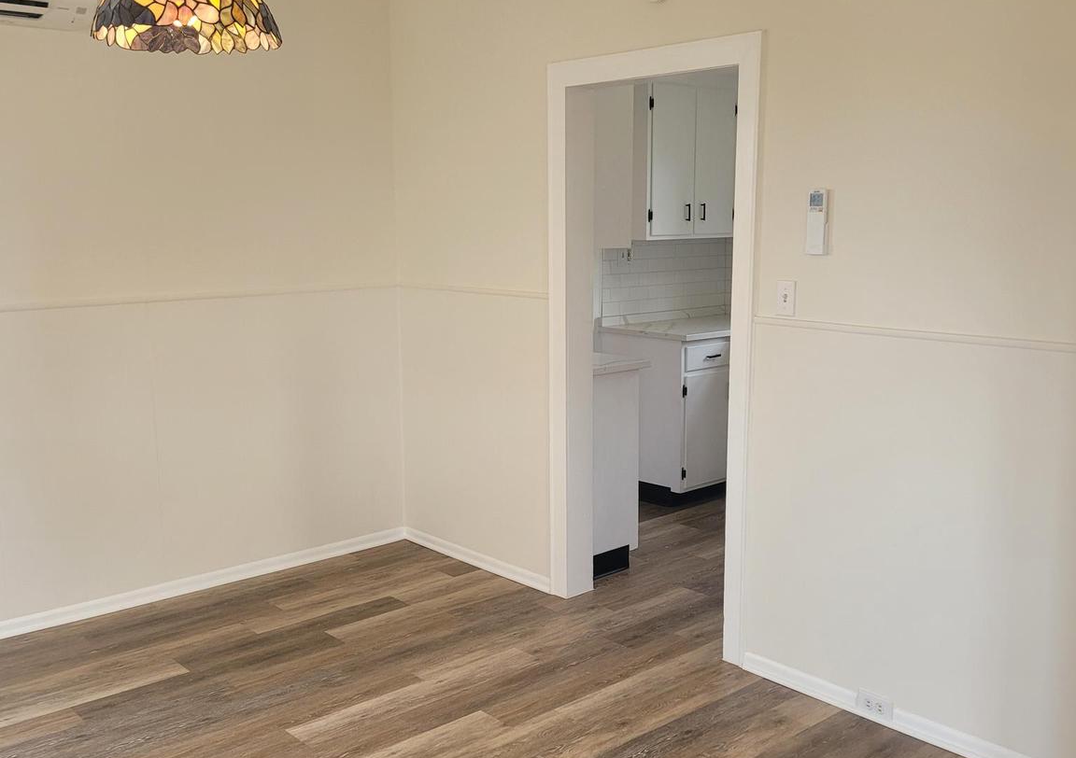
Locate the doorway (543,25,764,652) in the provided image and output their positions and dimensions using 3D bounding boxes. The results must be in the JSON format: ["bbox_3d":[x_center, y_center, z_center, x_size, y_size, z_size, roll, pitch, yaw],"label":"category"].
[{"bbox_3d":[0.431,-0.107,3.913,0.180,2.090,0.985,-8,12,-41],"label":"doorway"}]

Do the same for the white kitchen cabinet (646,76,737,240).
[{"bbox_3d":[0.744,-1.207,5.898,0.780,0.870,0.330,-8,12,-41],"label":"white kitchen cabinet"}]

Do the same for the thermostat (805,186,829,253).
[{"bbox_3d":[0.843,-0.473,3.244,0.025,0.191,0.058,-8,12,-41],"label":"thermostat"}]

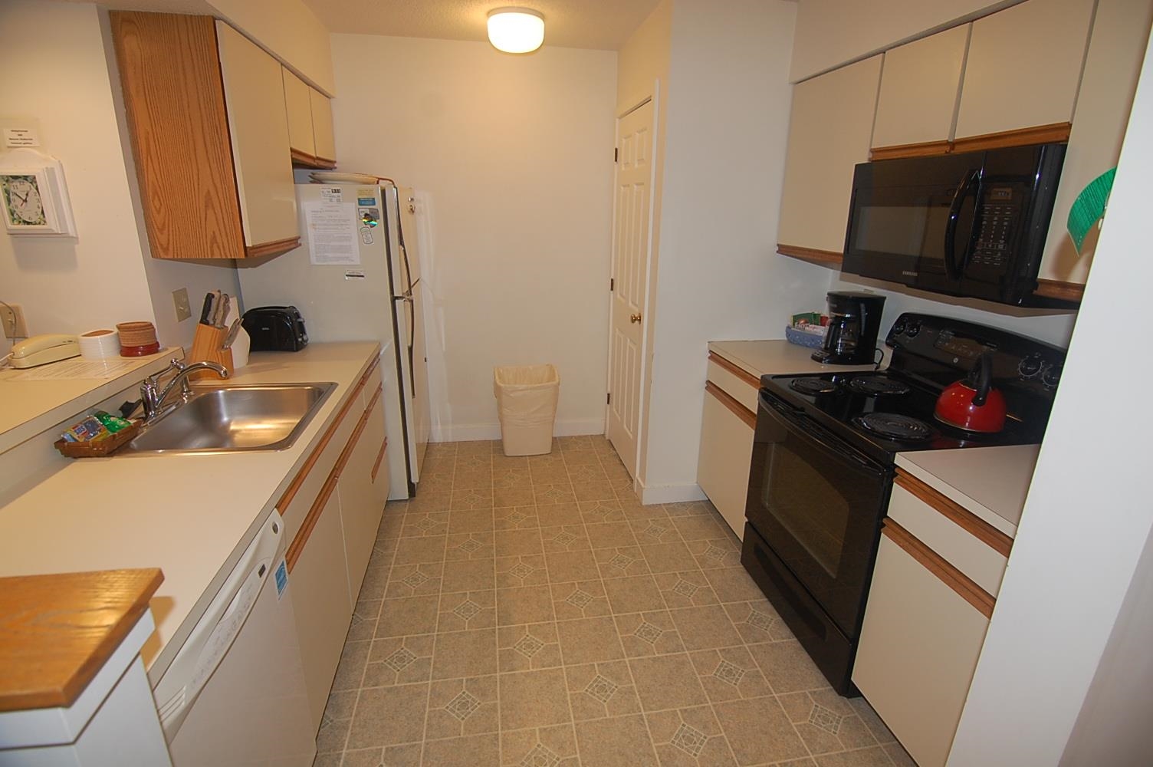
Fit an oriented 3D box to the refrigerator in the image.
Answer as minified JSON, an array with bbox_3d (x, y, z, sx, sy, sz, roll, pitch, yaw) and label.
[{"bbox_3d":[-1.290,-0.231,2.936,0.790,1.670,0.680,-2,19,-9],"label":"refrigerator"}]

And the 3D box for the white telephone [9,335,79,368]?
[{"bbox_3d":[-1.734,-0.114,1.657,0.080,0.080,0.205,7,19,16],"label":"white telephone"}]

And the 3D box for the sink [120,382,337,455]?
[{"bbox_3d":[-1.136,0.188,1.663,0.572,0.186,0.573,-2,18,-10],"label":"sink"}]

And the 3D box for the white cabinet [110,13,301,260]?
[{"bbox_3d":[-1.401,-0.906,2.029,0.325,0.775,0.564,-2,18,-10],"label":"white cabinet"}]

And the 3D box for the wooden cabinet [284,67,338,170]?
[{"bbox_3d":[-1.518,-1.331,2.606,0.325,0.369,0.789,-2,18,-10],"label":"wooden cabinet"}]

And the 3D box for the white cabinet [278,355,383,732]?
[{"bbox_3d":[-1.173,0.488,1.953,0.628,0.858,1.334,-2,18,-10],"label":"white cabinet"}]

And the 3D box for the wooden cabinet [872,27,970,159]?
[{"bbox_3d":[1.371,-1.019,1.860,0.330,0.386,0.357,-2,18,-10],"label":"wooden cabinet"}]

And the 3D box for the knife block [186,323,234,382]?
[{"bbox_3d":[-1.425,-0.129,1.995,0.170,0.215,0.090,0,18,-4],"label":"knife block"}]

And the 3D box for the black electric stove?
[{"bbox_3d":[1.188,0.393,2.014,0.700,1.190,0.750,-2,19,-9],"label":"black electric stove"}]

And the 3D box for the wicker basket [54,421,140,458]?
[{"bbox_3d":[-1.293,0.148,1.396,0.155,0.060,0.200,-2,18,-10],"label":"wicker basket"}]

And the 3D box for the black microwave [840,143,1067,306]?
[{"bbox_3d":[1.352,-0.550,1.761,0.428,0.427,0.723,-2,18,-10],"label":"black microwave"}]

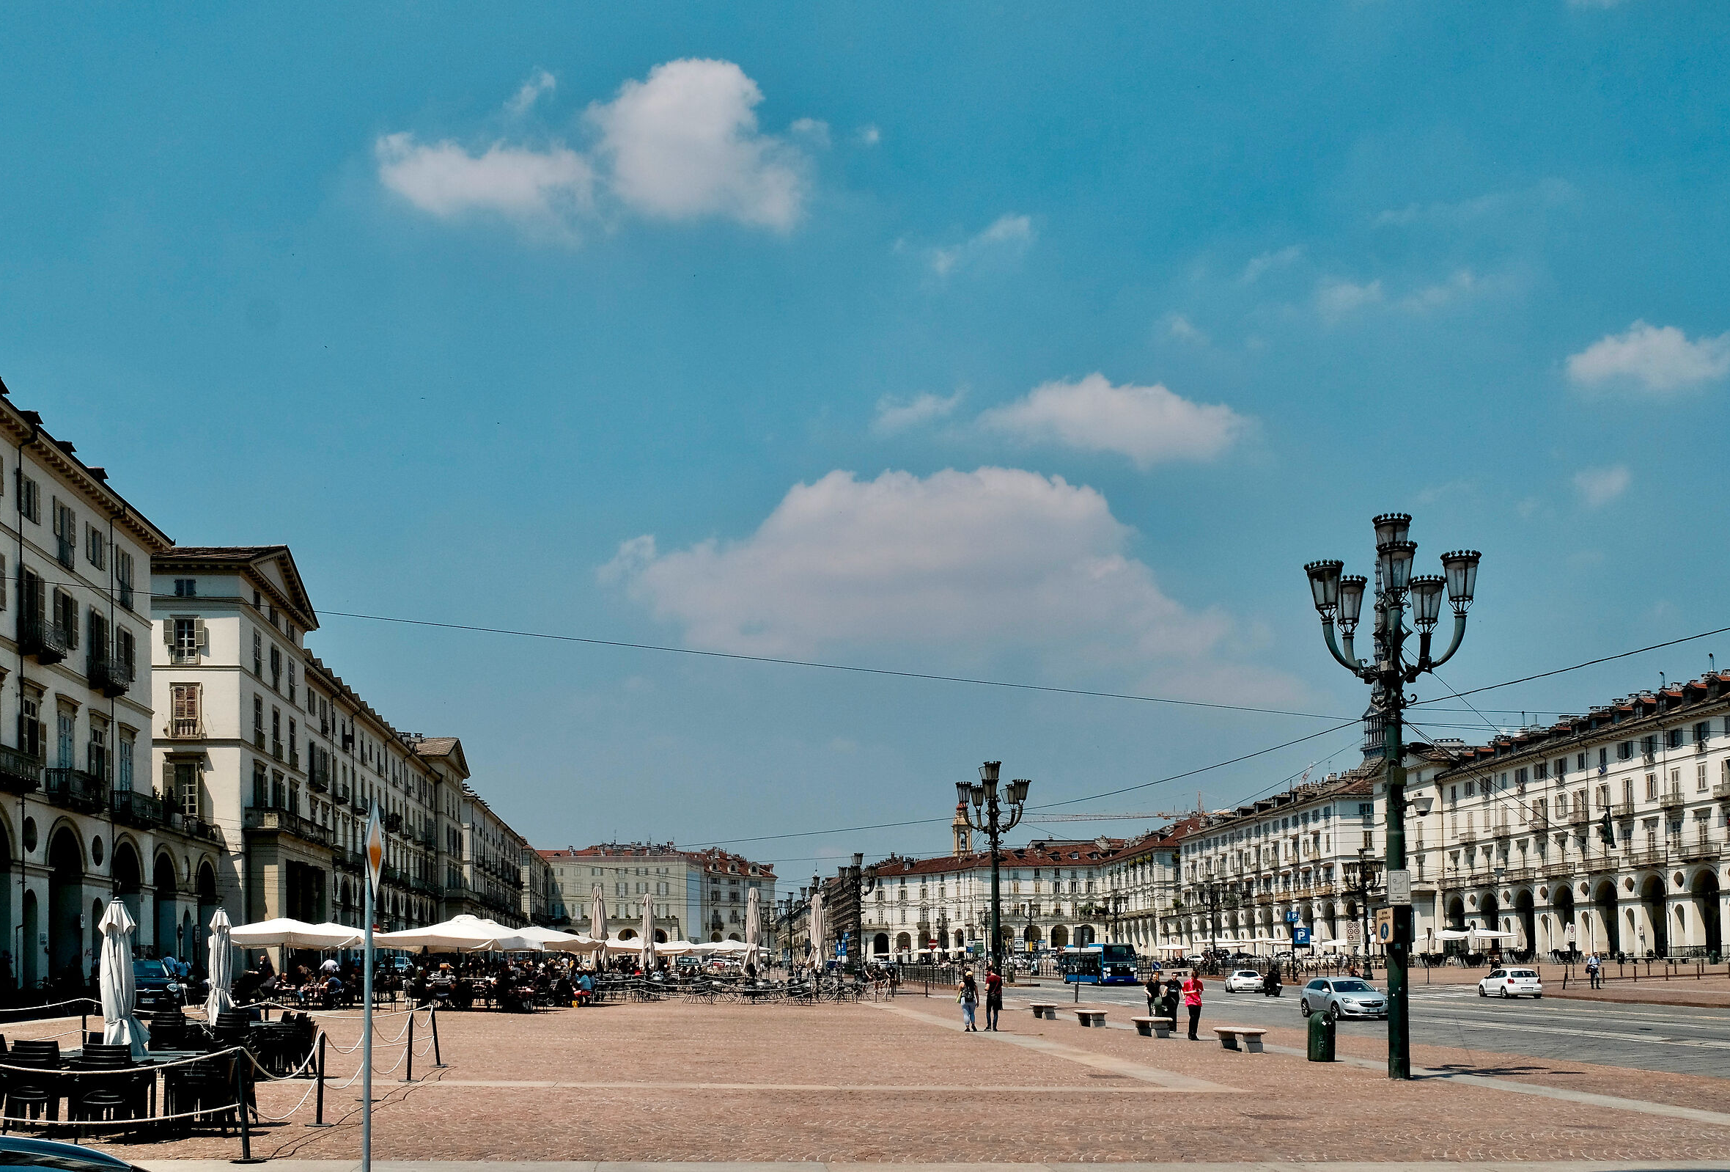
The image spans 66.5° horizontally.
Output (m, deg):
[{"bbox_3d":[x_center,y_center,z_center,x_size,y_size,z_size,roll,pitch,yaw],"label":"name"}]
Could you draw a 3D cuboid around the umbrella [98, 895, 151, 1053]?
[{"bbox_3d":[-9.099,5.194,16.134,0.580,2.540,0.540,2,-15,-7],"label":"umbrella"}]

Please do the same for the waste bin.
[{"bbox_3d":[9.156,9.033,26.481,0.550,1.000,0.550,3,-14,-12],"label":"waste bin"}]

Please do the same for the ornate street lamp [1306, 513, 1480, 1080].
[{"bbox_3d":[9.354,3.707,23.743,2.880,9.600,2.880,-6,-15,20],"label":"ornate street lamp"}]

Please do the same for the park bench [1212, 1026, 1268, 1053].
[{"bbox_3d":[8.369,10.116,29.478,0.520,0.500,1.700,1,-14,-7],"label":"park bench"}]

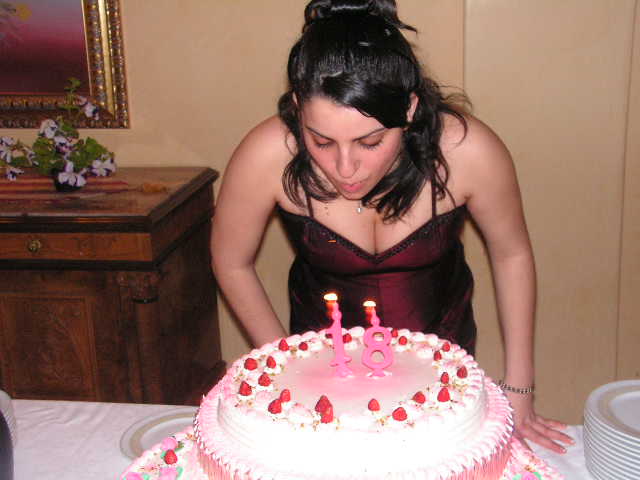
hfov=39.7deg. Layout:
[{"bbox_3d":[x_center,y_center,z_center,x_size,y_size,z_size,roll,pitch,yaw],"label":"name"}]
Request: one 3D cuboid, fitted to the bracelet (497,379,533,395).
[{"bbox_3d":[0.316,0.232,1.428,0.058,0.008,0.056,7,13,0],"label":"bracelet"}]

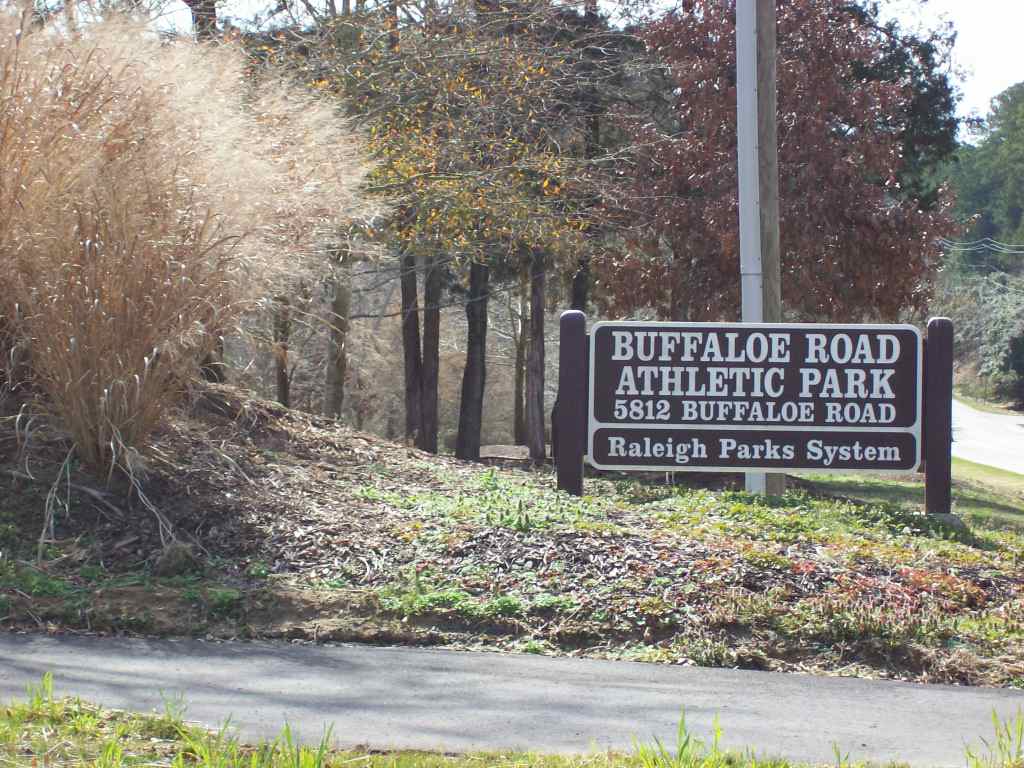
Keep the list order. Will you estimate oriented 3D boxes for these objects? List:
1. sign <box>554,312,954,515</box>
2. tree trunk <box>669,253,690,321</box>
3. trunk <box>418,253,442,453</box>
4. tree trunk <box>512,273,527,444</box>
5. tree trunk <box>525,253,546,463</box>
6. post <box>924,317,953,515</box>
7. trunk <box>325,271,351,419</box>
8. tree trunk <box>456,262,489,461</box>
[{"bbox_3d":[1.778,0.211,23.250,2.861,1.452,0.190,0,0,0],"label":"sign"},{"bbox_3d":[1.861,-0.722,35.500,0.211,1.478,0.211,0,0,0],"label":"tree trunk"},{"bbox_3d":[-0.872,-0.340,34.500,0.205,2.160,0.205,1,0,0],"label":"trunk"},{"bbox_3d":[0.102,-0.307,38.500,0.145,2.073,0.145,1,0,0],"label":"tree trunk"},{"bbox_3d":[0.253,-0.274,33.000,0.196,2.211,0.196,1,0,0],"label":"tree trunk"},{"bbox_3d":[3.109,0.229,23.250,0.185,1.438,0.185,0,0,0],"label":"post"},{"bbox_3d":[-2.015,-0.458,37.000,0.232,1.717,0.232,3,0,0],"label":"trunk"},{"bbox_3d":[-0.406,-0.236,33.500,0.273,2.079,0.273,3,0,0],"label":"tree trunk"}]

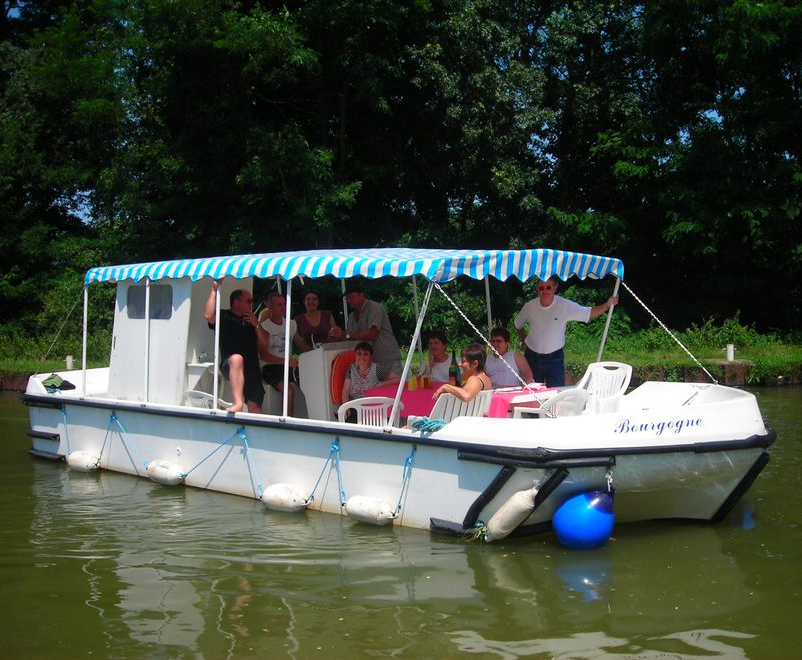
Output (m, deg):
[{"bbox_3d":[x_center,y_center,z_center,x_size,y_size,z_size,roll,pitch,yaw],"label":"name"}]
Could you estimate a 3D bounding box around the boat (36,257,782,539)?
[{"bbox_3d":[-0.251,0.390,10.315,7.913,2.316,3.078,2,4,39],"label":"boat"}]

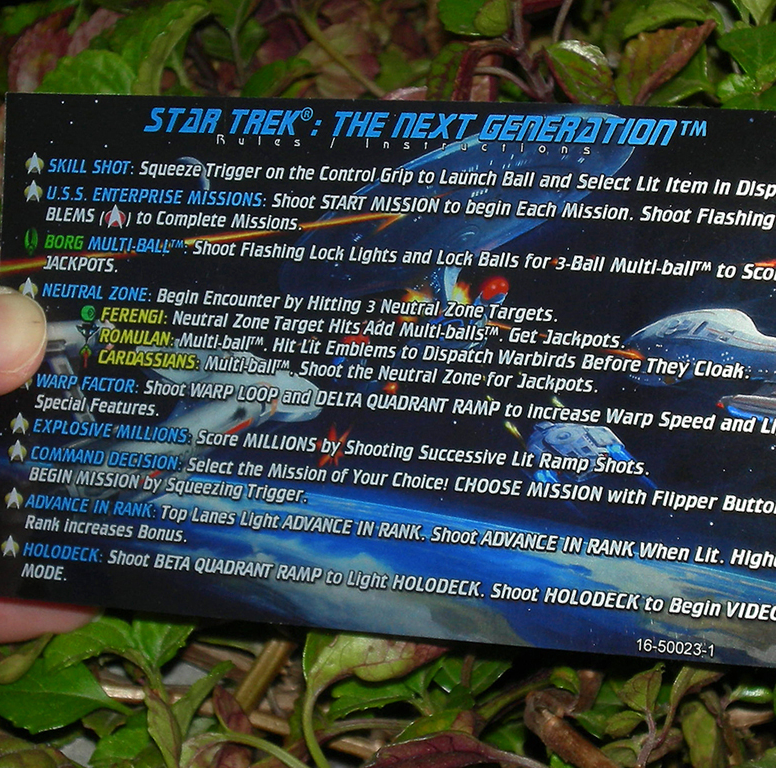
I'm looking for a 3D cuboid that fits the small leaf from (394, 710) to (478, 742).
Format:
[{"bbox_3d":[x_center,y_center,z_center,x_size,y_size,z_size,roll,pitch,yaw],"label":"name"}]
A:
[{"bbox_3d":[0.008,0.056,0.468,0.013,0.004,0.007,-16,45,-8],"label":"small leaf"}]

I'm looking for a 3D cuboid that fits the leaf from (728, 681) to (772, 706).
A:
[{"bbox_3d":[0.066,0.057,0.522,0.009,0.004,0.007,-3,37,-13],"label":"leaf"}]

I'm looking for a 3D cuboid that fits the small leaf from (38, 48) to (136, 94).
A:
[{"bbox_3d":[-0.053,-0.054,0.508,0.018,0.007,0.011,0,52,0],"label":"small leaf"}]

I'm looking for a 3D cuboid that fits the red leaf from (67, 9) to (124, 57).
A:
[{"bbox_3d":[-0.053,-0.064,0.520,0.012,0.004,0.006,-39,54,-6],"label":"red leaf"}]

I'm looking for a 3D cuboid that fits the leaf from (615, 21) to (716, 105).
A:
[{"bbox_3d":[0.046,-0.053,0.478,0.017,0.008,0.013,0,52,0],"label":"leaf"}]

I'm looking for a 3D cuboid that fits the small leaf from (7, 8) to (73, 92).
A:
[{"bbox_3d":[-0.069,-0.067,0.578,0.011,0.005,0.022,14,67,25],"label":"small leaf"}]

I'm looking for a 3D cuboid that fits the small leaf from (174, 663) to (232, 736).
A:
[{"bbox_3d":[-0.034,0.058,0.532,0.004,0.016,0.008,25,13,-37],"label":"small leaf"}]

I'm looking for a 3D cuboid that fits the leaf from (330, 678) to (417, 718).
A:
[{"bbox_3d":[-0.003,0.059,0.535,0.016,0.004,0.009,-6,41,4],"label":"leaf"}]

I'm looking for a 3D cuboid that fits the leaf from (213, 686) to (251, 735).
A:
[{"bbox_3d":[-0.029,0.061,0.538,0.005,0.003,0.011,-36,90,-35],"label":"leaf"}]

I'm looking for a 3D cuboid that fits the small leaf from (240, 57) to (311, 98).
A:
[{"bbox_3d":[-0.020,-0.053,0.508,0.013,0.005,0.008,0,52,0],"label":"small leaf"}]

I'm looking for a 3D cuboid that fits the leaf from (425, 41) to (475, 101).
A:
[{"bbox_3d":[0.011,-0.053,0.493,0.008,0.004,0.012,2,64,32],"label":"leaf"}]

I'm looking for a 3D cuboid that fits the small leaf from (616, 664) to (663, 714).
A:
[{"bbox_3d":[0.040,0.048,0.452,0.007,0.003,0.008,7,64,13],"label":"small leaf"}]

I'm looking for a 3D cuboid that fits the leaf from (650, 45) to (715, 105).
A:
[{"bbox_3d":[0.050,-0.052,0.484,0.012,0.006,0.010,0,52,0],"label":"leaf"}]

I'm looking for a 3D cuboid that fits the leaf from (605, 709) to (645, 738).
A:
[{"bbox_3d":[0.038,0.054,0.460,0.006,0.003,0.005,-14,47,-14],"label":"leaf"}]

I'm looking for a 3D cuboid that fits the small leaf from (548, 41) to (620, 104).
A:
[{"bbox_3d":[0.033,-0.052,0.482,0.013,0.007,0.010,0,52,0],"label":"small leaf"}]

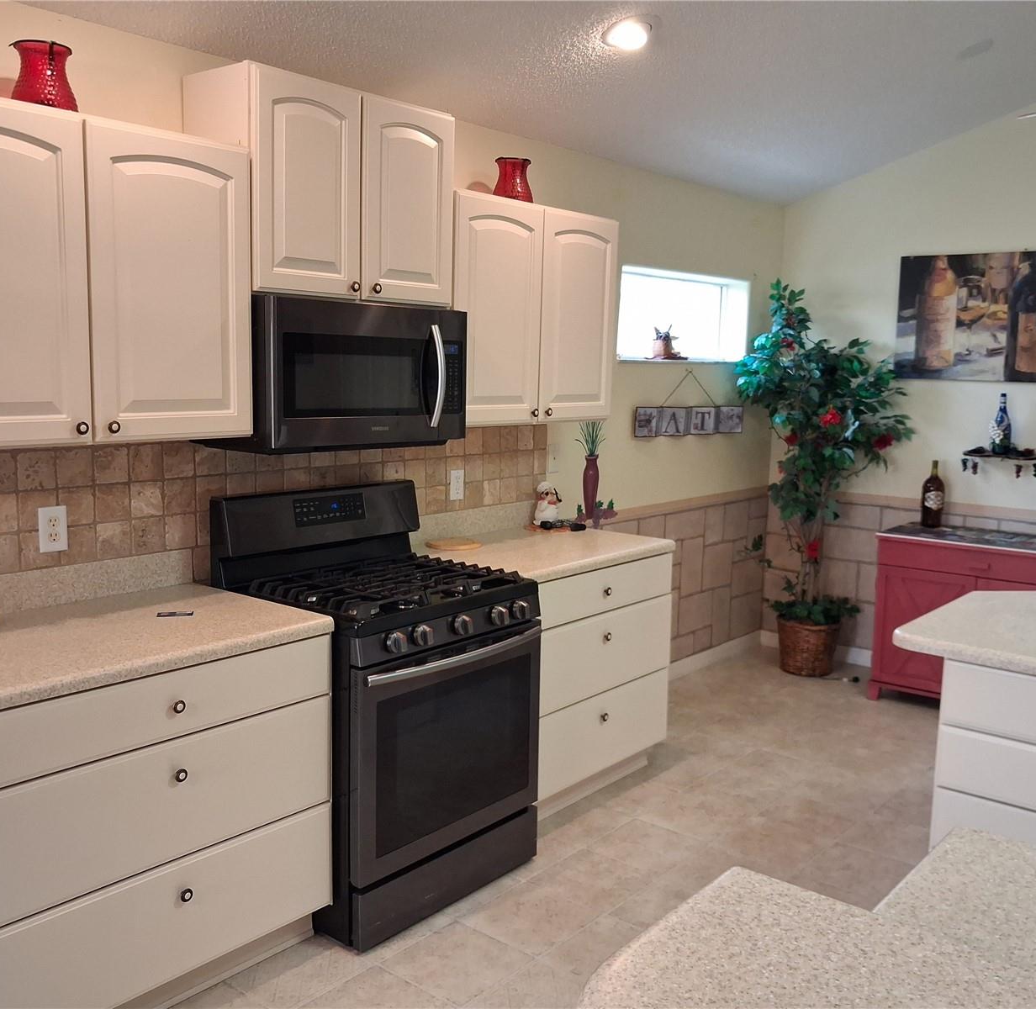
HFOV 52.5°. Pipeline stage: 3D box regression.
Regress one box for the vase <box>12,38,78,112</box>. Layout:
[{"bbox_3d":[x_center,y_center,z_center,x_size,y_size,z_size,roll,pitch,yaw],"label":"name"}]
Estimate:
[{"bbox_3d":[-1.120,-0.972,2.465,0.165,0.180,0.165,8,10,39],"label":"vase"}]

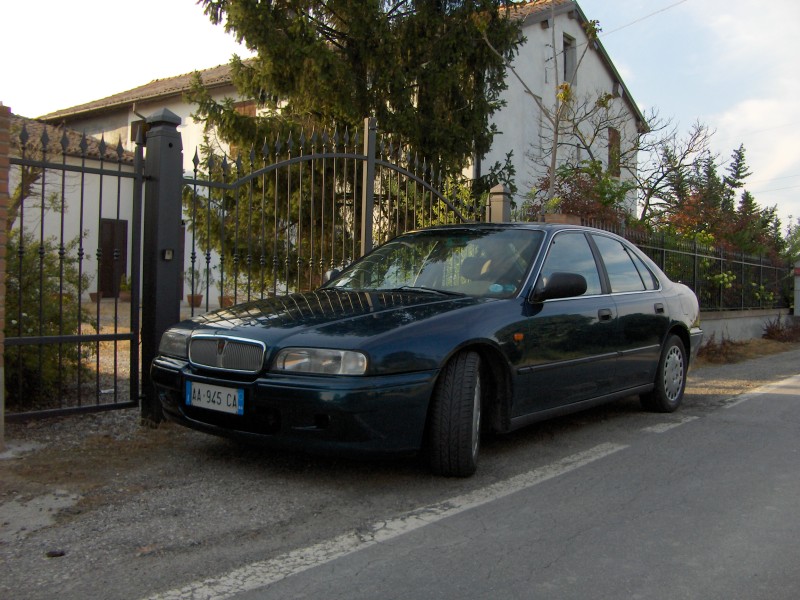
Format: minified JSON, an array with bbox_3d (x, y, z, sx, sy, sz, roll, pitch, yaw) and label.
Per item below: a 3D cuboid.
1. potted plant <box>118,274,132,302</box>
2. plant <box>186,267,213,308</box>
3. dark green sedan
[{"bbox_3d":[-7.320,-0.310,21.700,0.460,0.770,0.460,1,2,-11],"label":"potted plant"},{"bbox_3d":[-5.120,-0.330,20.500,0.700,1.060,0.660,1,2,-11],"label":"plant"},{"bbox_3d":[0.580,0.132,5.460,1.750,1.380,4.645,3,2,37],"label":"dark green sedan"}]

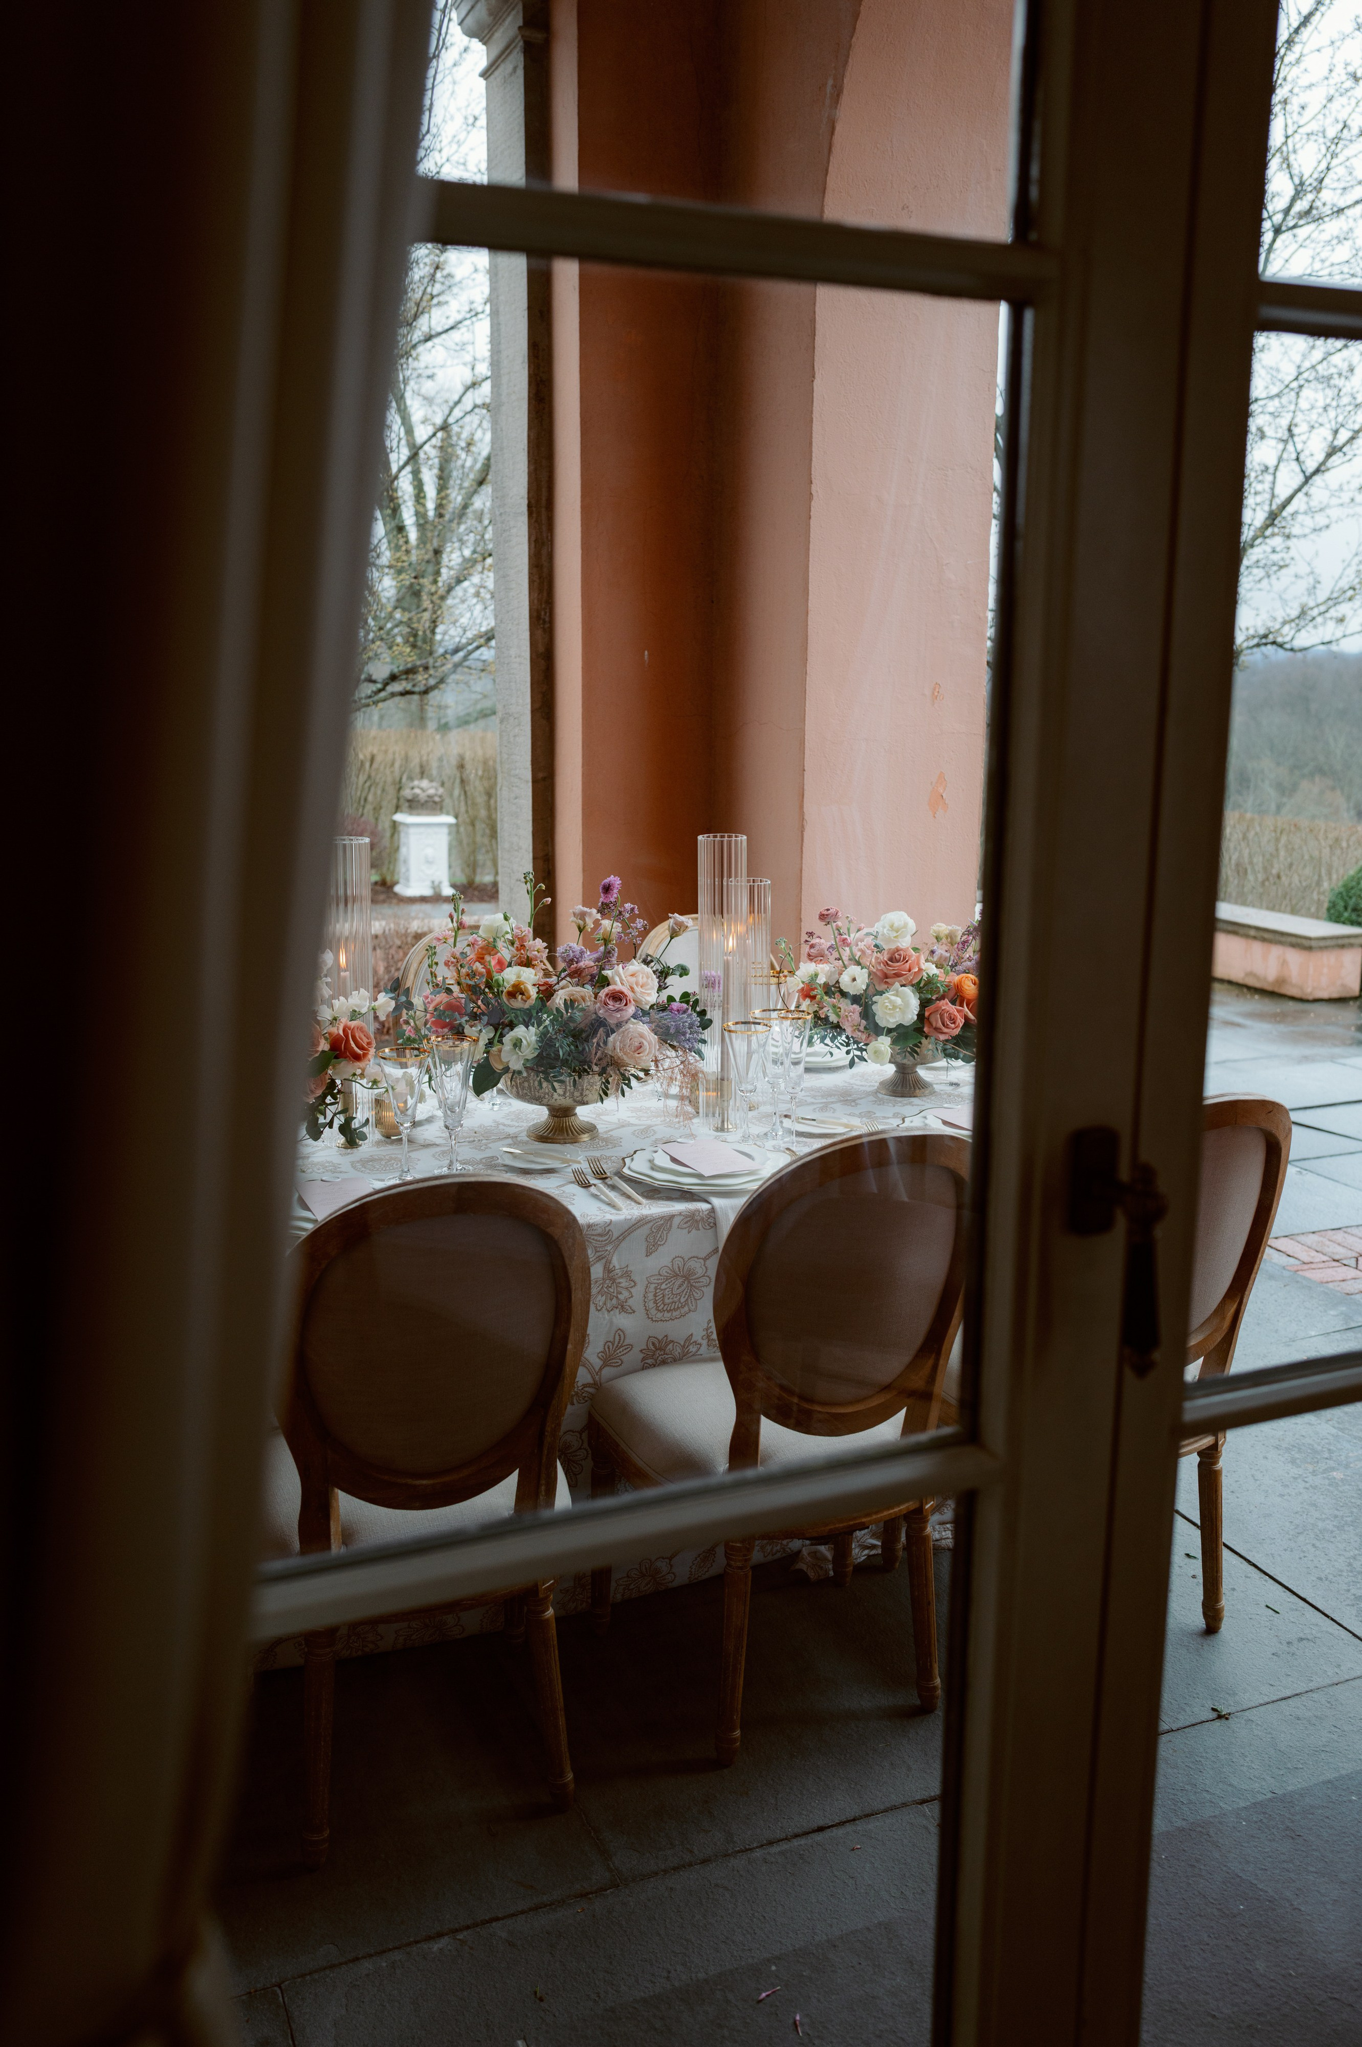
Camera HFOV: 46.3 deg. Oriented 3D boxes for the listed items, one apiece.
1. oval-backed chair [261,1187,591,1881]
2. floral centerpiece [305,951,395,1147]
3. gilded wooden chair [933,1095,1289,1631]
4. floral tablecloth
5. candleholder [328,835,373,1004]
[{"bbox_3d":[-0.384,0.634,2.308,0.500,1.008,0.570,-3,11,-19],"label":"oval-backed chair"},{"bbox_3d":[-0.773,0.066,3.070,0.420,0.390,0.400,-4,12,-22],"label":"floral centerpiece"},{"bbox_3d":[0.723,0.555,2.765,0.500,1.008,0.570,-4,11,-21],"label":"gilded wooden chair"},{"bbox_3d":[-0.263,0.572,3.368,2.387,0.736,1.248,-4,12,-22],"label":"floral tablecloth"},{"bbox_3d":[-0.655,-0.068,3.173,0.090,0.602,0.090,-4,12,-22],"label":"candleholder"}]

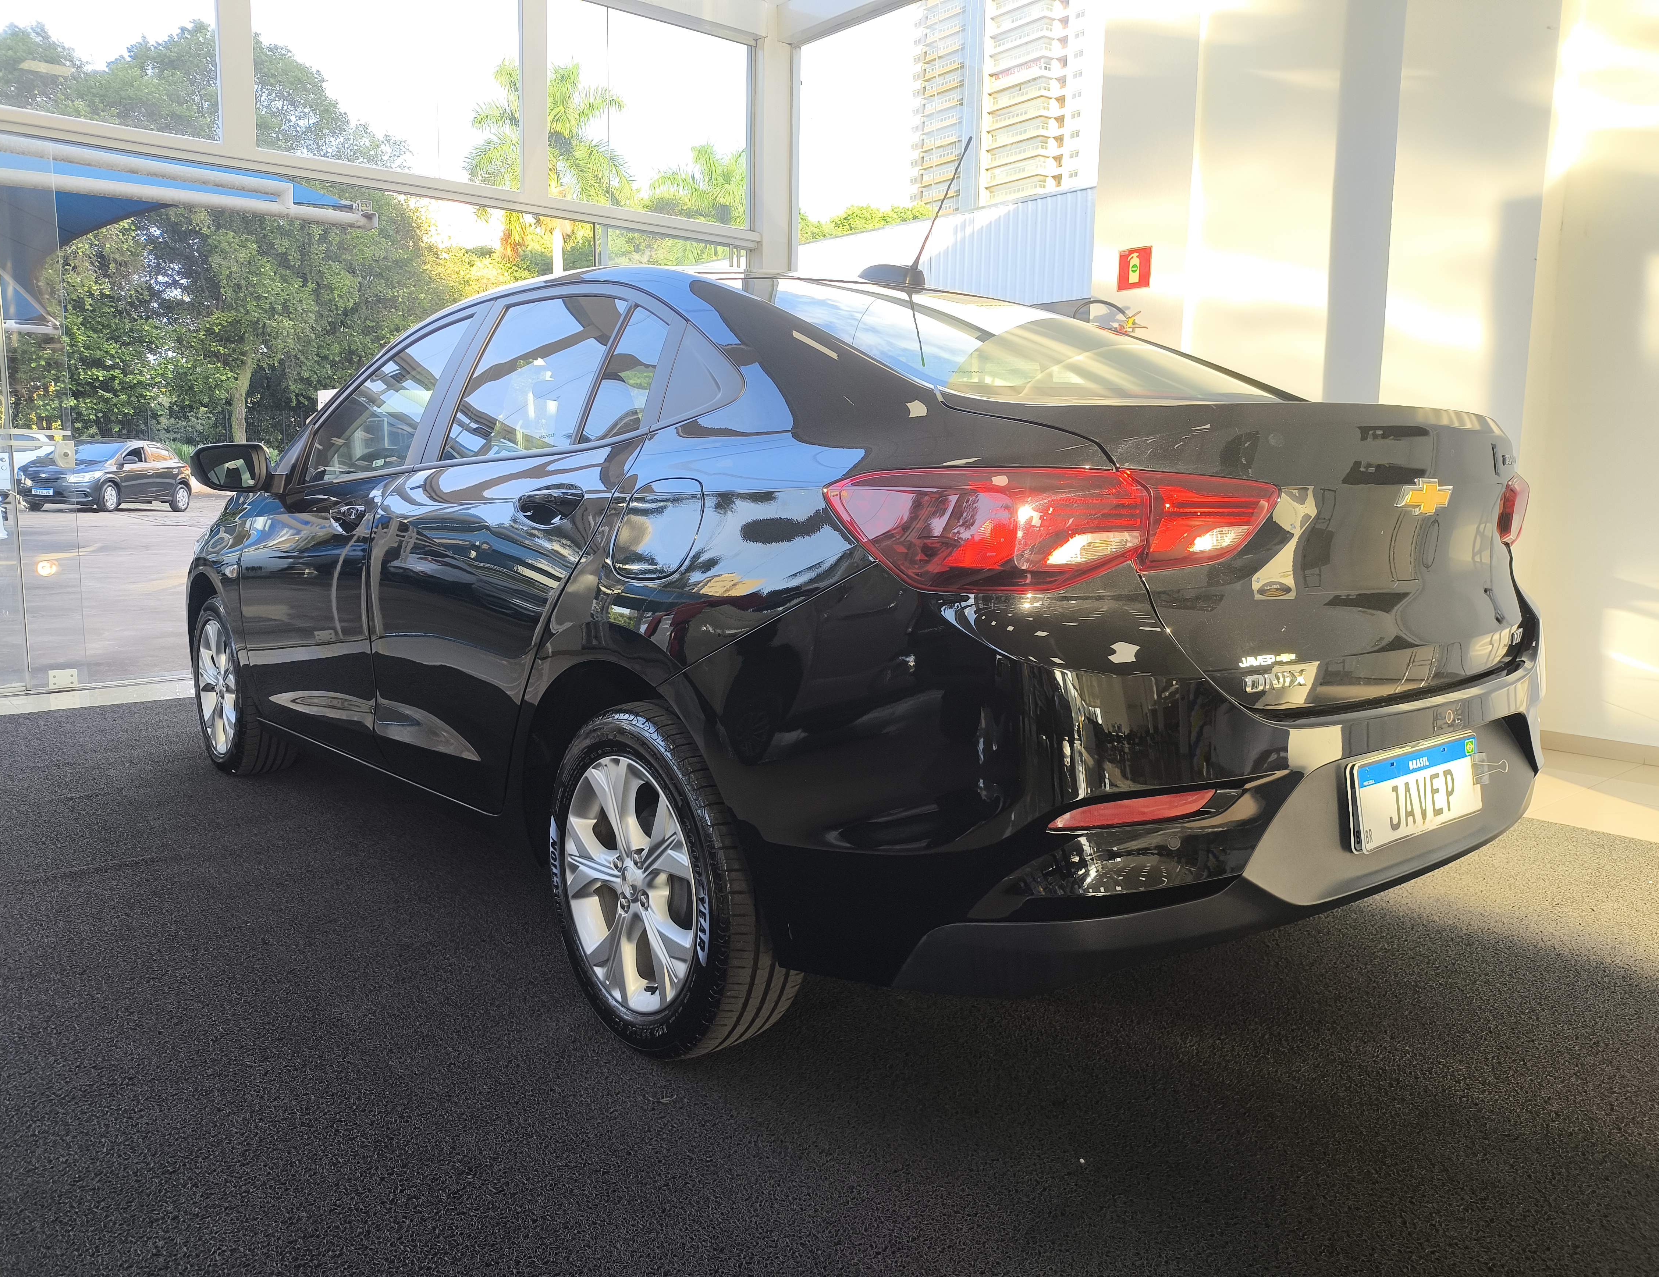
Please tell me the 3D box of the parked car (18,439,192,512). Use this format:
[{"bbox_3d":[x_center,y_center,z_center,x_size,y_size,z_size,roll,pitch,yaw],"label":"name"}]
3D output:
[{"bbox_3d":[-14.794,-3.317,25.145,1.730,1.475,3.950,1,8,2],"label":"parked car"}]

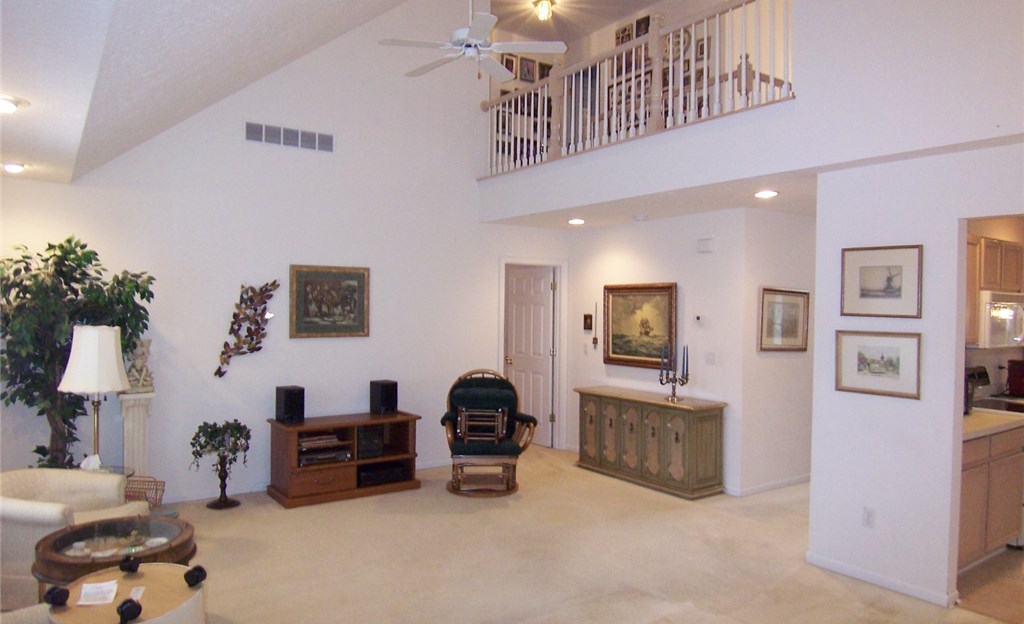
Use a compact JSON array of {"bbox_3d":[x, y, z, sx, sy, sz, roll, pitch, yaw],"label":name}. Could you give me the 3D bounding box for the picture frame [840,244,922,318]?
[{"bbox_3d":[2.137,-0.173,3.958,0.025,0.405,0.455,0,1,-35],"label":"picture frame"}]

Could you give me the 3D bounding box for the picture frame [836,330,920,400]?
[{"bbox_3d":[2.124,0.301,3.973,0.025,0.365,0.485,0,1,-35],"label":"picture frame"}]

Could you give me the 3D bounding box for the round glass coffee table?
[{"bbox_3d":[-1.968,1.338,3.394,0.713,0.430,0.713,0,1,-35],"label":"round glass coffee table"}]

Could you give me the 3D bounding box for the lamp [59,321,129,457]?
[{"bbox_3d":[-2.619,0.792,4.256,0.450,1.422,0.450,1,1,-36],"label":"lamp"}]

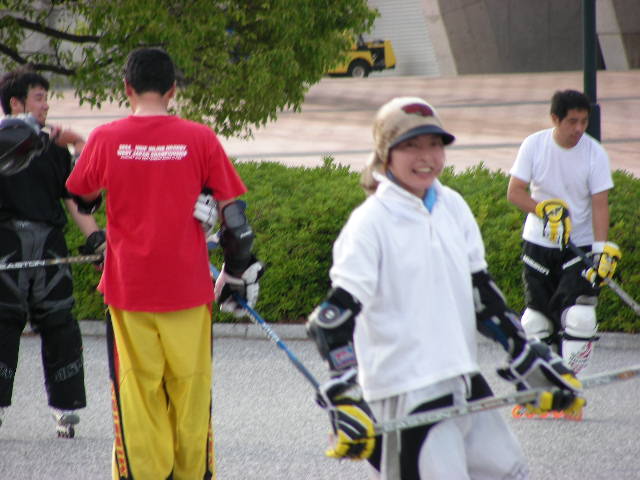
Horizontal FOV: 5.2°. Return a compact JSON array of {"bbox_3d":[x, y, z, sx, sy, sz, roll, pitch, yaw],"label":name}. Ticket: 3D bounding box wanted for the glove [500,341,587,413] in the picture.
[{"bbox_3d":[0.605,0.379,19.200,0.270,0.150,0.160,34,41,6],"label":"glove"}]

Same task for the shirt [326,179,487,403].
[{"bbox_3d":[0.247,0.128,19.400,0.460,0.630,0.300,-1,1,-27],"label":"shirt"}]

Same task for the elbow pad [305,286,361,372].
[{"bbox_3d":[0.037,0.246,19.300,0.150,0.240,0.140,-1,2,-41],"label":"elbow pad"}]

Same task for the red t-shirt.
[{"bbox_3d":[-0.566,-0.092,24.300,0.620,0.690,0.320,0,1,5],"label":"red t-shirt"}]

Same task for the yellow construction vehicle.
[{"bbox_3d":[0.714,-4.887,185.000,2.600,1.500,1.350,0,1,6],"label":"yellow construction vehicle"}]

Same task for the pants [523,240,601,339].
[{"bbox_3d":[1.215,0.245,35.500,0.390,0.530,0.280,0,1,-9],"label":"pants"}]

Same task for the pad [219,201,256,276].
[{"bbox_3d":[-0.289,-0.005,24.300,0.125,0.265,0.140,-6,0,-11],"label":"pad"}]

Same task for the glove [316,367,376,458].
[{"bbox_3d":[0.072,0.476,19.150,0.165,0.255,0.150,-12,-3,17],"label":"glove"}]

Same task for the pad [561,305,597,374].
[{"bbox_3d":[1.302,0.501,35.400,0.180,0.360,0.170,0,1,-6],"label":"pad"}]

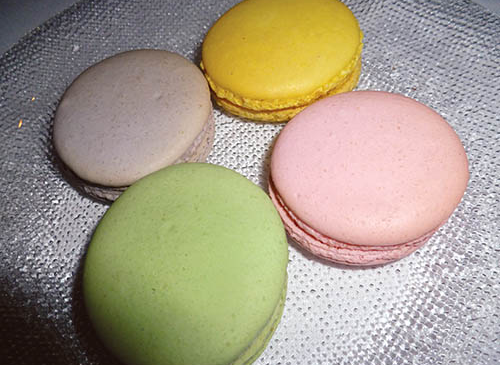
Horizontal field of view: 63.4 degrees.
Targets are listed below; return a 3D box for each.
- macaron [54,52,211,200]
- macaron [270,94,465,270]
[{"bbox_3d":[-0.033,-0.017,0.117,0.046,0.023,0.046,-5,60,8],"label":"macaron"},{"bbox_3d":[0.028,-0.003,0.099,0.045,0.022,0.045,-4,56,6],"label":"macaron"}]

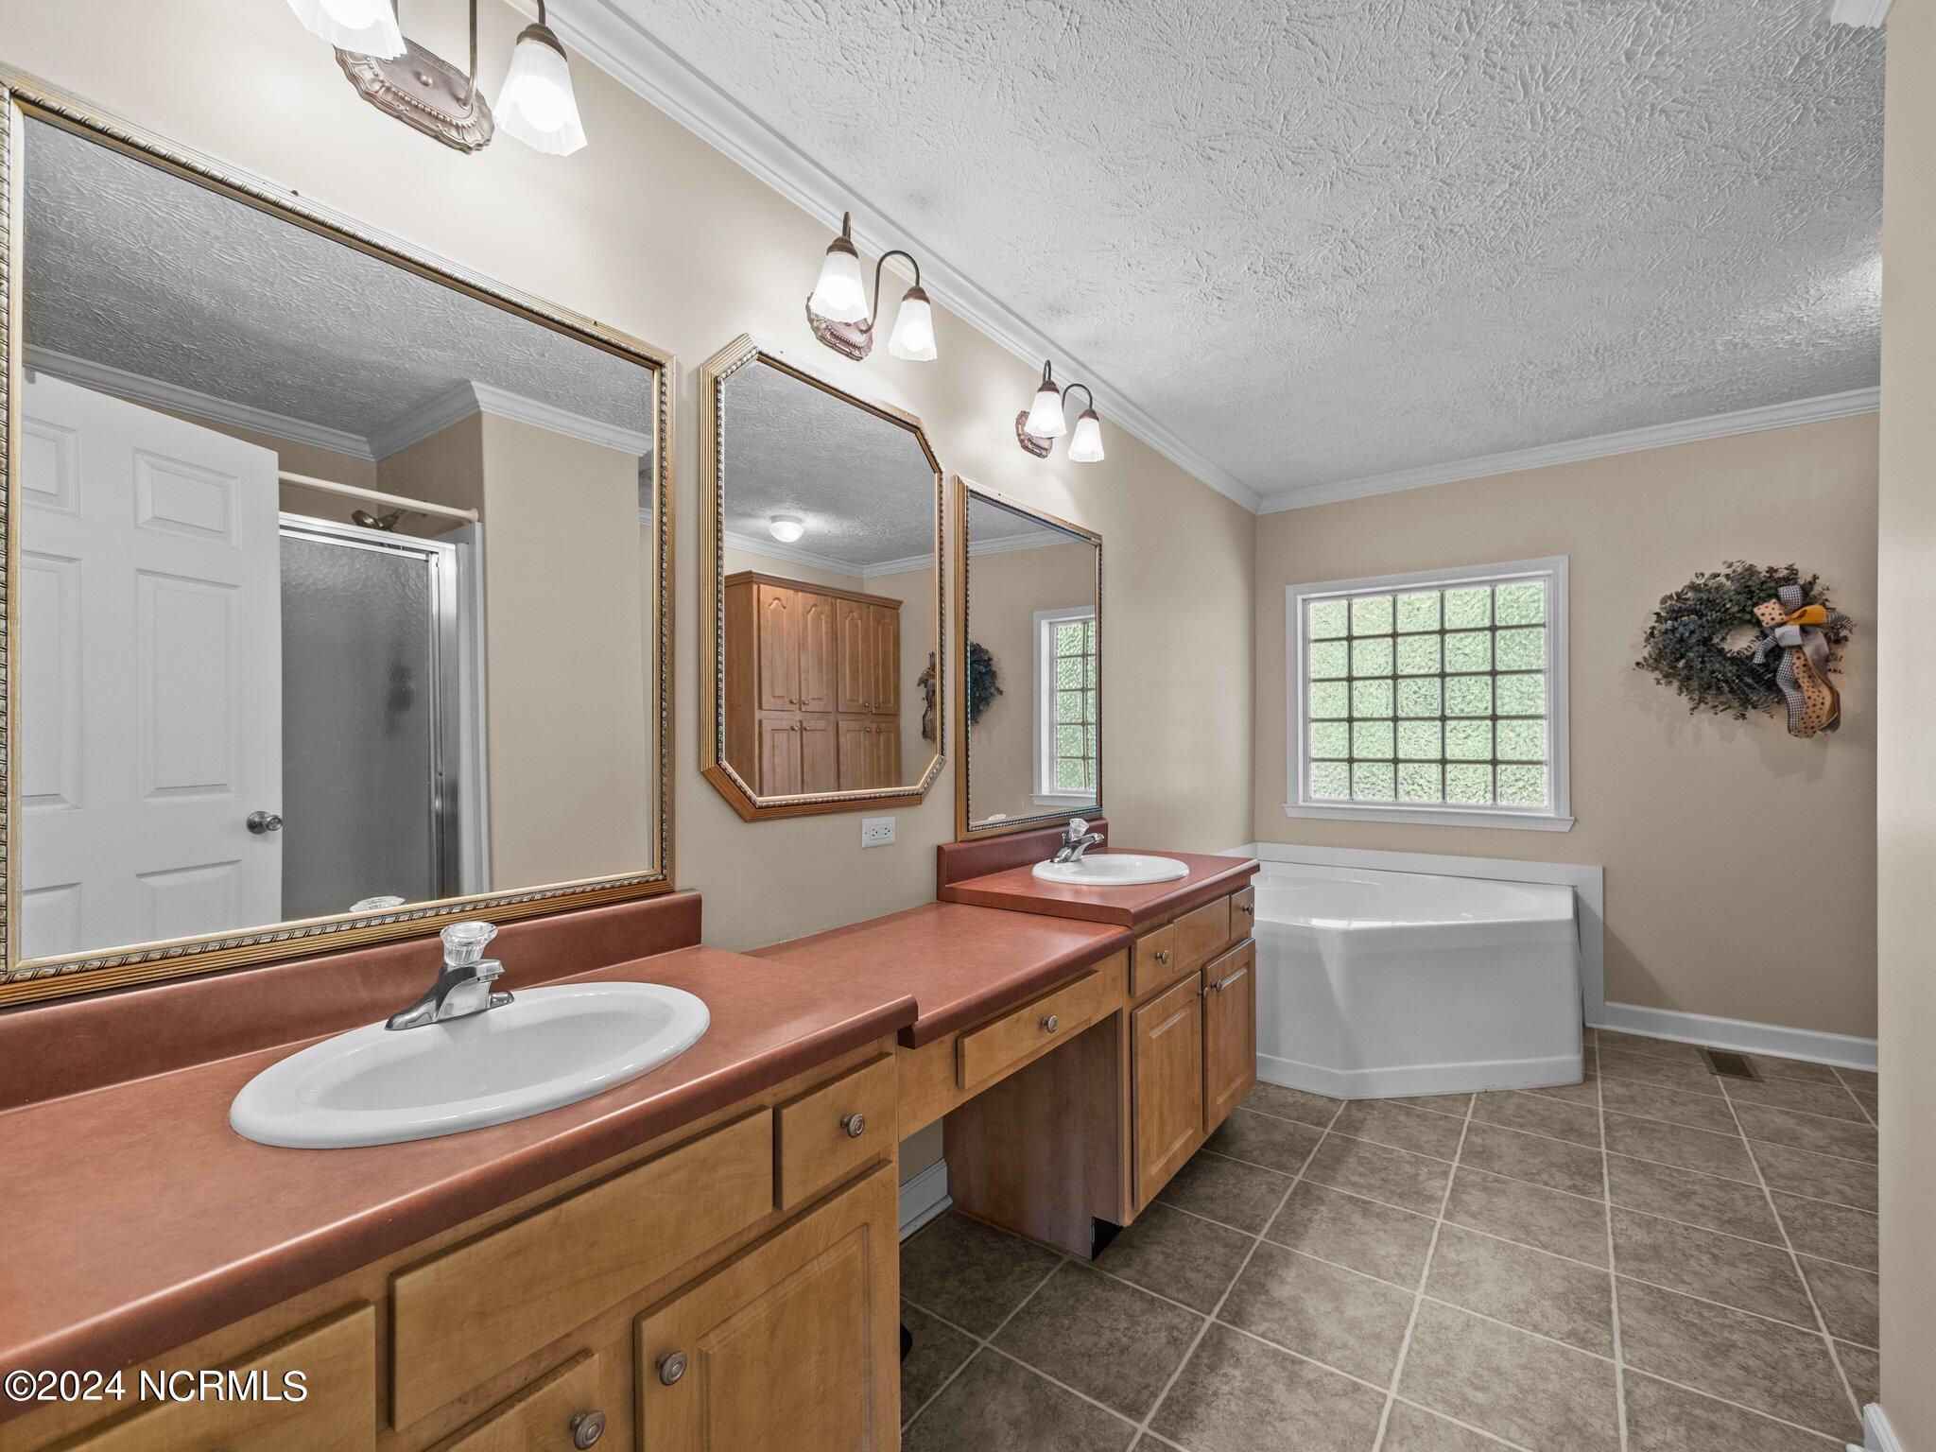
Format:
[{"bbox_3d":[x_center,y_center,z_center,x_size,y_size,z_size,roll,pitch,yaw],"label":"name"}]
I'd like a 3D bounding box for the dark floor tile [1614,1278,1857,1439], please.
[{"bbox_3d":[1.502,1.242,1.552,0.330,0.010,0.323,0,0,36],"label":"dark floor tile"}]

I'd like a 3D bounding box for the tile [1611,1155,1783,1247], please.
[{"bbox_3d":[1.899,1.245,2.065,0.330,0.010,0.323,0,0,36],"label":"tile"}]

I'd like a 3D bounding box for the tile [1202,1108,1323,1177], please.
[{"bbox_3d":[0.883,1.253,2.389,0.328,0.010,0.328,-1,-1,38],"label":"tile"}]

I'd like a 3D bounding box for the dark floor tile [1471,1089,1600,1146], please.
[{"bbox_3d":[1.820,1.248,2.510,0.330,0.010,0.323,0,0,36],"label":"dark floor tile"}]

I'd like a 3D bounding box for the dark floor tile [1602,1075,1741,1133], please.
[{"bbox_3d":[2.299,1.253,2.582,0.328,0.010,0.328,-1,-1,38],"label":"dark floor tile"}]

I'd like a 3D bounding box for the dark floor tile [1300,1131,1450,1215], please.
[{"bbox_3d":[1.145,1.246,2.185,0.330,0.010,0.323,0,0,36],"label":"dark floor tile"}]

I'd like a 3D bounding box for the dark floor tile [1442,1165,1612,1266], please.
[{"bbox_3d":[1.423,1.248,1.997,0.328,0.010,0.328,-1,-1,38],"label":"dark floor tile"}]

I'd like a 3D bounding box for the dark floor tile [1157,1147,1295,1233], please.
[{"bbox_3d":[0.682,1.250,2.132,0.328,0.010,0.328,-1,-1,38],"label":"dark floor tile"}]

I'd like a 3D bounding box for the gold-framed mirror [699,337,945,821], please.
[{"bbox_3d":[-0.280,-0.294,1.757,0.040,0.970,0.700,-1,-1,38],"label":"gold-framed mirror"}]

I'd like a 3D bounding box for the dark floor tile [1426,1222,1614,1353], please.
[{"bbox_3d":[1.222,1.245,1.737,0.328,0.010,0.328,-1,-1,38],"label":"dark floor tile"}]

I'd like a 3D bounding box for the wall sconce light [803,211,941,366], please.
[{"bbox_3d":[-0.224,-0.961,1.730,0.178,0.225,0.350,0,0,38],"label":"wall sconce light"}]

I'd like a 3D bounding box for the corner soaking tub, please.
[{"bbox_3d":[1.643,0.969,3.183,1.350,0.570,1.390,-1,-1,38],"label":"corner soaking tub"}]

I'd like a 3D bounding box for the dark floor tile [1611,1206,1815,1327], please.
[{"bbox_3d":[1.700,1.244,1.808,0.330,0.010,0.323,0,0,36],"label":"dark floor tile"}]

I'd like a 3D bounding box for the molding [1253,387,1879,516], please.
[{"bbox_3d":[2.451,-1.159,3.421,2.365,0.068,0.065,-1,-1,38],"label":"molding"}]

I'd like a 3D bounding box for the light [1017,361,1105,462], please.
[{"bbox_3d":[0.277,-0.951,2.387,0.170,0.245,0.350,-1,-1,38],"label":"light"}]

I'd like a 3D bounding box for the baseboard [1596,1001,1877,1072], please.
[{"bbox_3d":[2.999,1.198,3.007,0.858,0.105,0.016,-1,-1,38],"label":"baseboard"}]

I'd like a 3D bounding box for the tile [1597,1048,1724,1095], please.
[{"bbox_3d":[2.492,1.255,2.831,0.328,0.010,0.328,-1,-1,38],"label":"tile"}]

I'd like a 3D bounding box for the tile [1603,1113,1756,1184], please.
[{"bbox_3d":[2.098,1.246,2.321,0.330,0.010,0.323,0,0,36],"label":"tile"}]

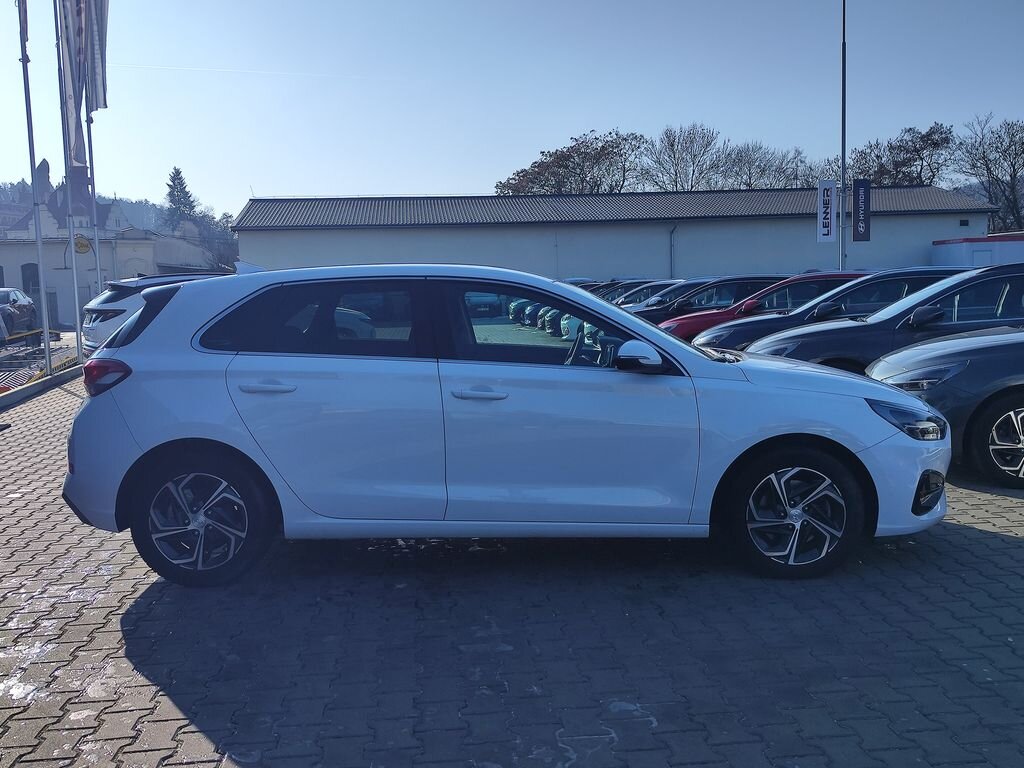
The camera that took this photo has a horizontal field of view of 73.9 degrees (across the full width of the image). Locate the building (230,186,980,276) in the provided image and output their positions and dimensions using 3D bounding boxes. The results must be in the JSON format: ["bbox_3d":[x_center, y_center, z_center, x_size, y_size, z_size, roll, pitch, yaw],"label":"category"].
[{"bbox_3d":[6.400,-8.100,41.600,42.500,7.100,9.800,-2,6,-7],"label":"building"}]

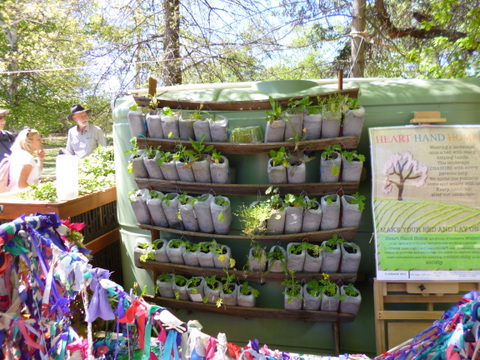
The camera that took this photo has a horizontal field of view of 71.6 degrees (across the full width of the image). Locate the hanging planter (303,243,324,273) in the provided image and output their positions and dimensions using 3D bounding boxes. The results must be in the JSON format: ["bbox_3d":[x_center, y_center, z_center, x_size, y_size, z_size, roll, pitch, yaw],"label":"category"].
[{"bbox_3d":[0.415,0.446,1.887,0.097,0.160,0.100,0,8,4],"label":"hanging planter"}]

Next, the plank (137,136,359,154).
[{"bbox_3d":[0.027,-0.191,1.853,1.200,0.090,0.080,0,8,7],"label":"plank"}]

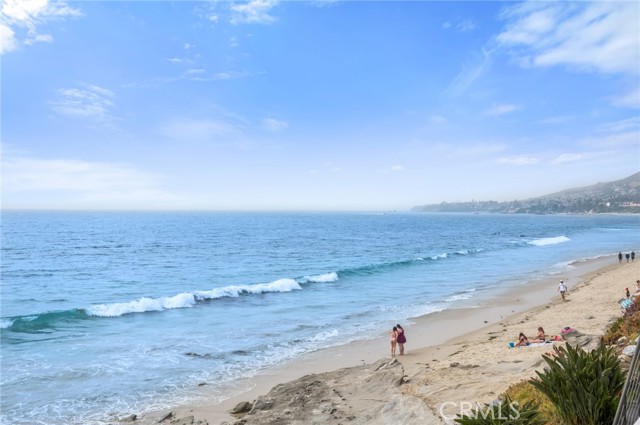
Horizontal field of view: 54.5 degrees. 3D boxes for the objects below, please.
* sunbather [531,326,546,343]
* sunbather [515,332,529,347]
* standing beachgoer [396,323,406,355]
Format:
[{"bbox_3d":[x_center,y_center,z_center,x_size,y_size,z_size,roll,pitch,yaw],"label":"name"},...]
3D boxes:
[{"bbox_3d":[12.006,6.756,34.300,0.930,0.800,0.470,0,0,-16],"label":"sunbather"},{"bbox_3d":[10.900,6.837,33.400,0.600,0.710,0.650,0,0,27],"label":"sunbather"},{"bbox_3d":[4.363,6.786,33.100,0.480,1.640,0.380,0,0,-37],"label":"standing beachgoer"}]

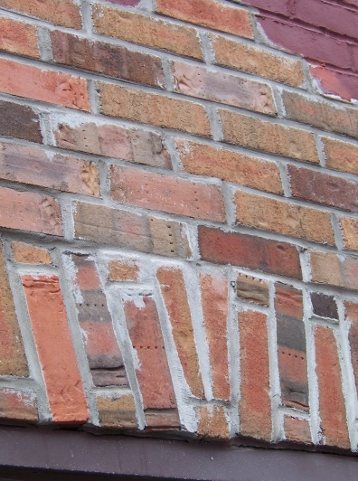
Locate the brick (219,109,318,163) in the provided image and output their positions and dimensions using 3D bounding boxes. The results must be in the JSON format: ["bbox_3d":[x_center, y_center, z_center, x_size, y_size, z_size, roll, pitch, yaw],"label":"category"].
[{"bbox_3d":[0.119,-0.146,2.598,0.198,0.056,0.094,10,-30,-34],"label":"brick"}]

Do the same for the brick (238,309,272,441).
[{"bbox_3d":[0.081,0.209,2.354,0.057,0.200,0.093,19,-33,-32],"label":"brick"}]

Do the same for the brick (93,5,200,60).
[{"bbox_3d":[-0.074,-0.314,2.592,0.204,0.056,0.092,10,-30,-35],"label":"brick"}]

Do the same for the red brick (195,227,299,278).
[{"bbox_3d":[0.085,0.038,2.523,0.202,0.056,0.092,10,-30,-35],"label":"red brick"}]

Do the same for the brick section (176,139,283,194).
[{"bbox_3d":[0.055,-0.092,2.515,0.197,0.056,0.094,10,-30,-34],"label":"brick section"}]

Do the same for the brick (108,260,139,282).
[{"bbox_3d":[-0.106,0.060,2.275,0.053,0.033,0.093,10,-28,-36],"label":"brick"}]

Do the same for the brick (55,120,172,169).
[{"bbox_3d":[-0.123,-0.125,2.392,0.198,0.056,0.094,10,-30,-34],"label":"brick"}]

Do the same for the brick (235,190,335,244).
[{"bbox_3d":[0.140,-0.015,2.539,0.196,0.056,0.094,10,-30,-34],"label":"brick"}]

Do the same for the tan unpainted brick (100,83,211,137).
[{"bbox_3d":[-0.061,-0.184,2.530,0.203,0.056,0.092,10,-30,-35],"label":"tan unpainted brick"}]

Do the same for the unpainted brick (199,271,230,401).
[{"bbox_3d":[0.031,0.158,2.353,0.053,0.199,0.094,14,-33,-32],"label":"unpainted brick"}]

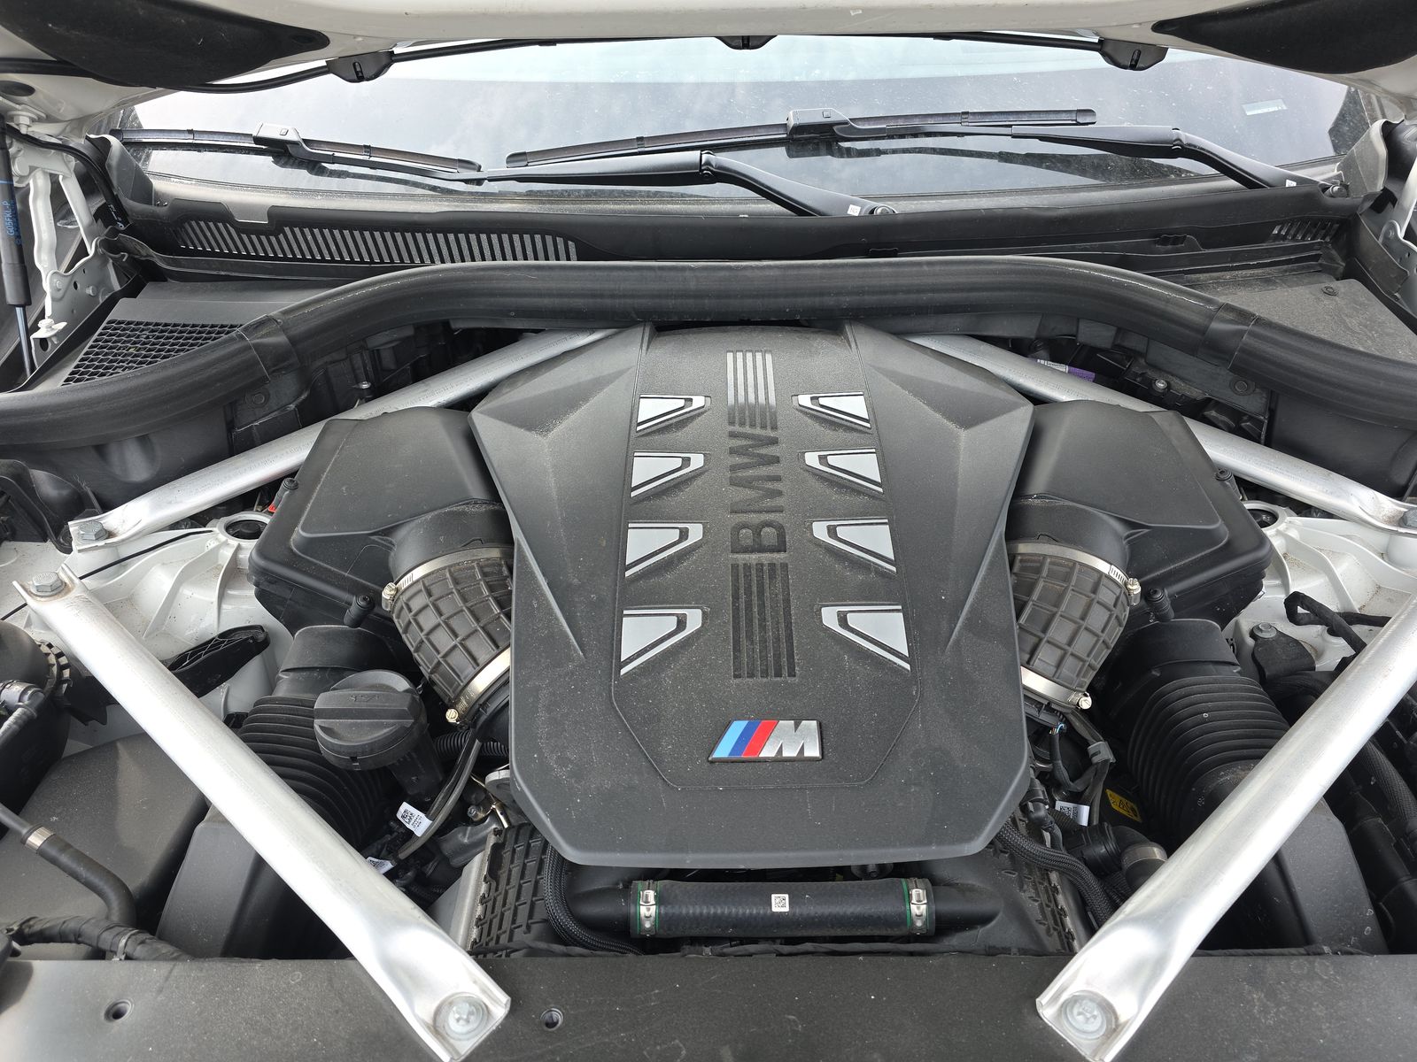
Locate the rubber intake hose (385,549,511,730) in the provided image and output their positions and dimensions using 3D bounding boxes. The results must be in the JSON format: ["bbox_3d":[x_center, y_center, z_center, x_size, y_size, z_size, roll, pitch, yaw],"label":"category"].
[{"bbox_3d":[-0.195,0.084,0.760,0.108,0.108,0.130,-20,62,-27],"label":"rubber intake hose"}]

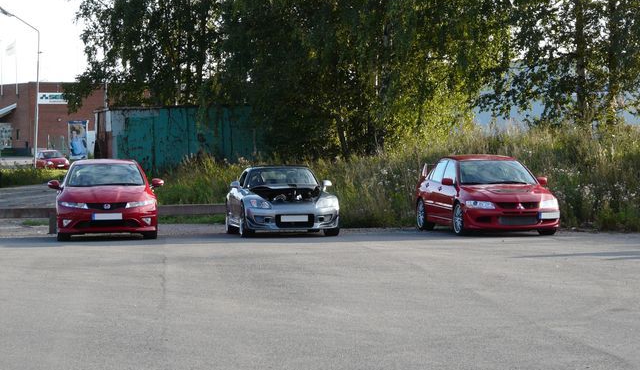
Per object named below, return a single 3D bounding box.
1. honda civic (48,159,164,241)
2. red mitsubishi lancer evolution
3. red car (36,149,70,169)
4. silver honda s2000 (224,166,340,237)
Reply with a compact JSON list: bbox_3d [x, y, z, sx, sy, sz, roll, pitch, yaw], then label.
[{"bbox_3d":[-3.880,0.254,36.600,1.790,1.440,4.260,0,1,-7],"label":"honda civic"},{"bbox_3d":[3.016,0.161,36.800,1.780,1.450,4.490,0,1,-12],"label":"red mitsubishi lancer evolution"},{"bbox_3d":[-17.600,-1.565,132.000,1.700,1.440,4.100,-1,1,-25],"label":"red car"},{"bbox_3d":[-0.728,0.290,36.700,1.760,1.270,4.130,0,1,-8],"label":"silver honda s2000"}]

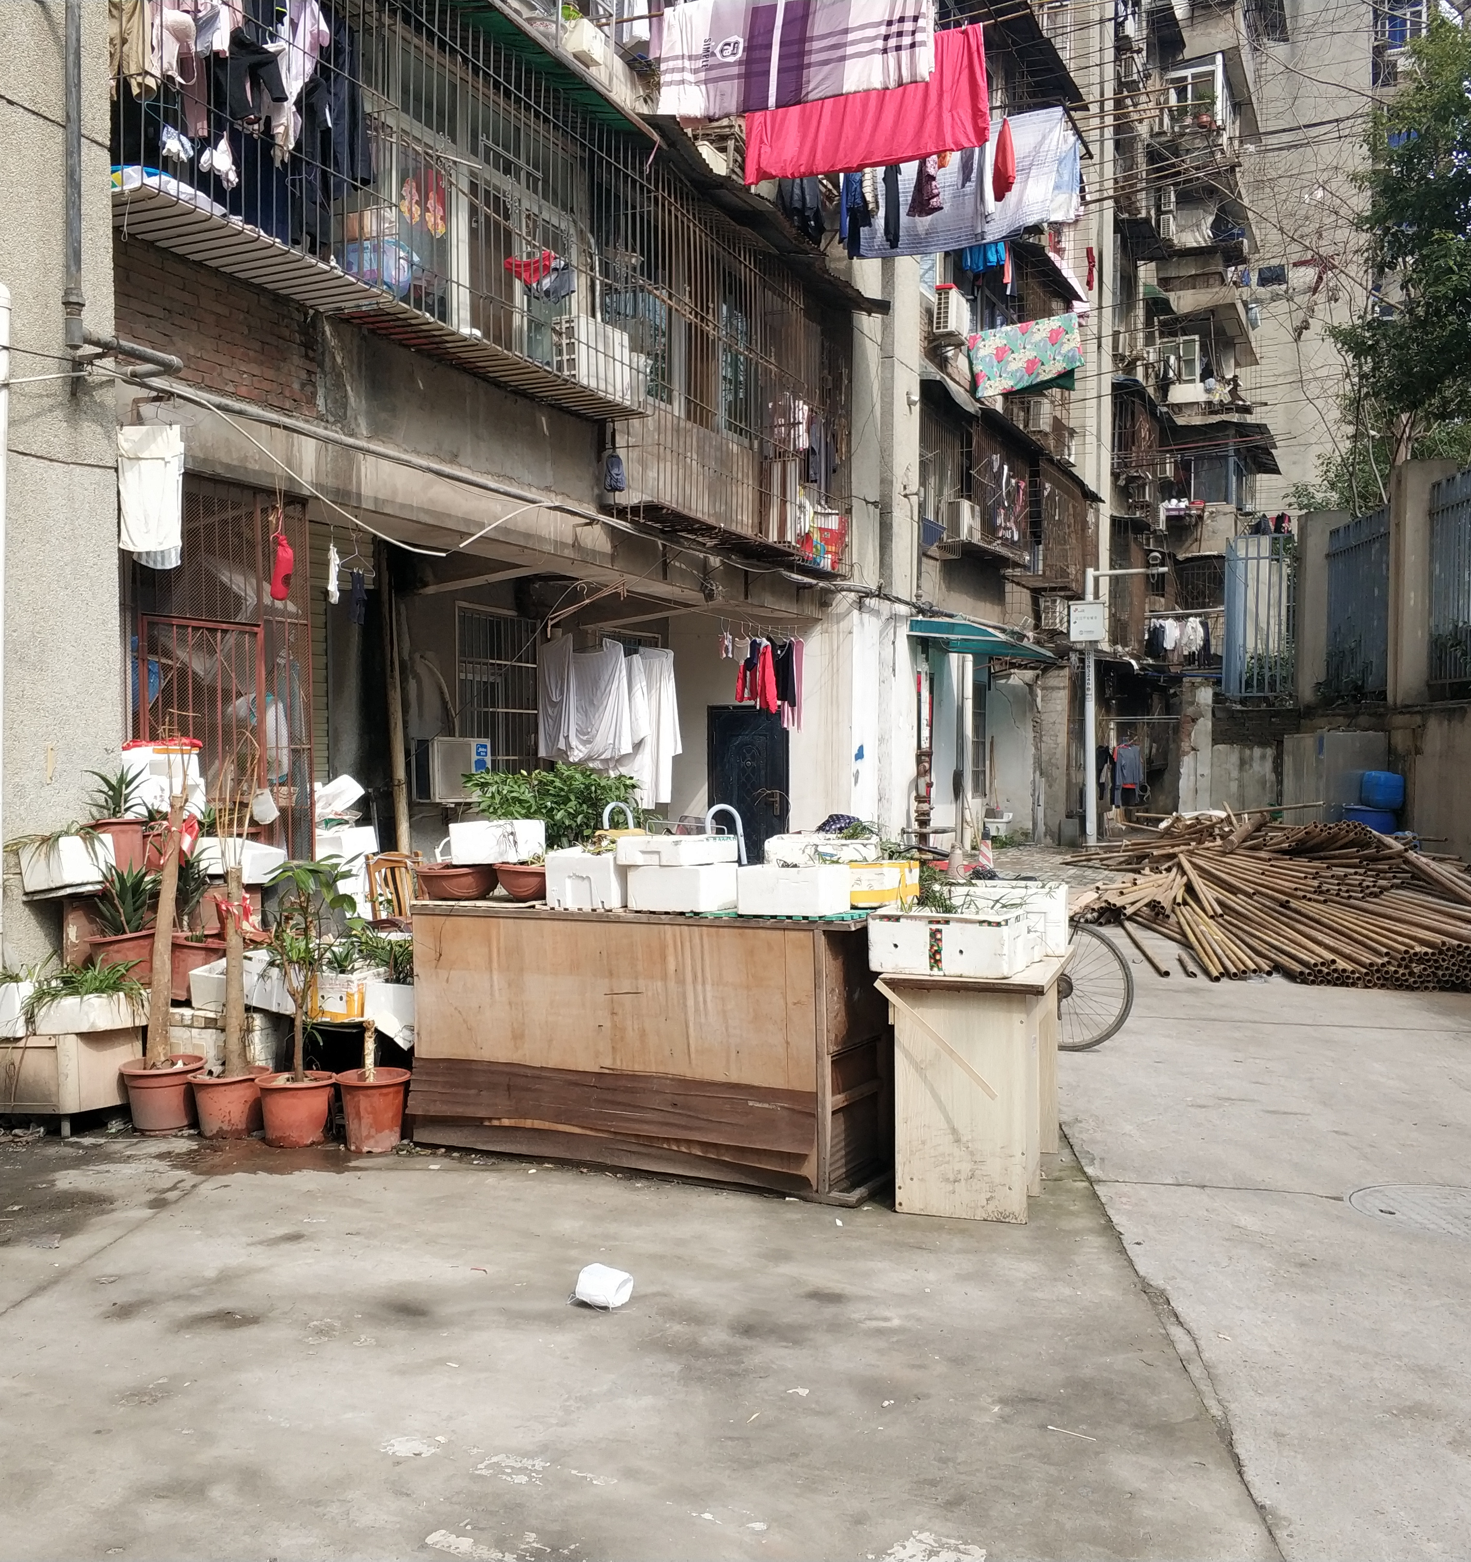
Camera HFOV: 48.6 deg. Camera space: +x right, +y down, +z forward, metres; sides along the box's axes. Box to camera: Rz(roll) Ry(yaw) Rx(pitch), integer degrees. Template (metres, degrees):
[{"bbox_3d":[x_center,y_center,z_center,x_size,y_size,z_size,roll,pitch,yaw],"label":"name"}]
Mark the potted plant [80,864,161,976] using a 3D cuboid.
[{"bbox_3d":[-2.493,0.578,6.623,0.240,0.500,0.320,1,2,25],"label":"potted plant"}]

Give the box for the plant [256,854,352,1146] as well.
[{"bbox_3d":[-1.626,0.823,6.164,0.350,1.080,0.330,0,2,0],"label":"plant"}]

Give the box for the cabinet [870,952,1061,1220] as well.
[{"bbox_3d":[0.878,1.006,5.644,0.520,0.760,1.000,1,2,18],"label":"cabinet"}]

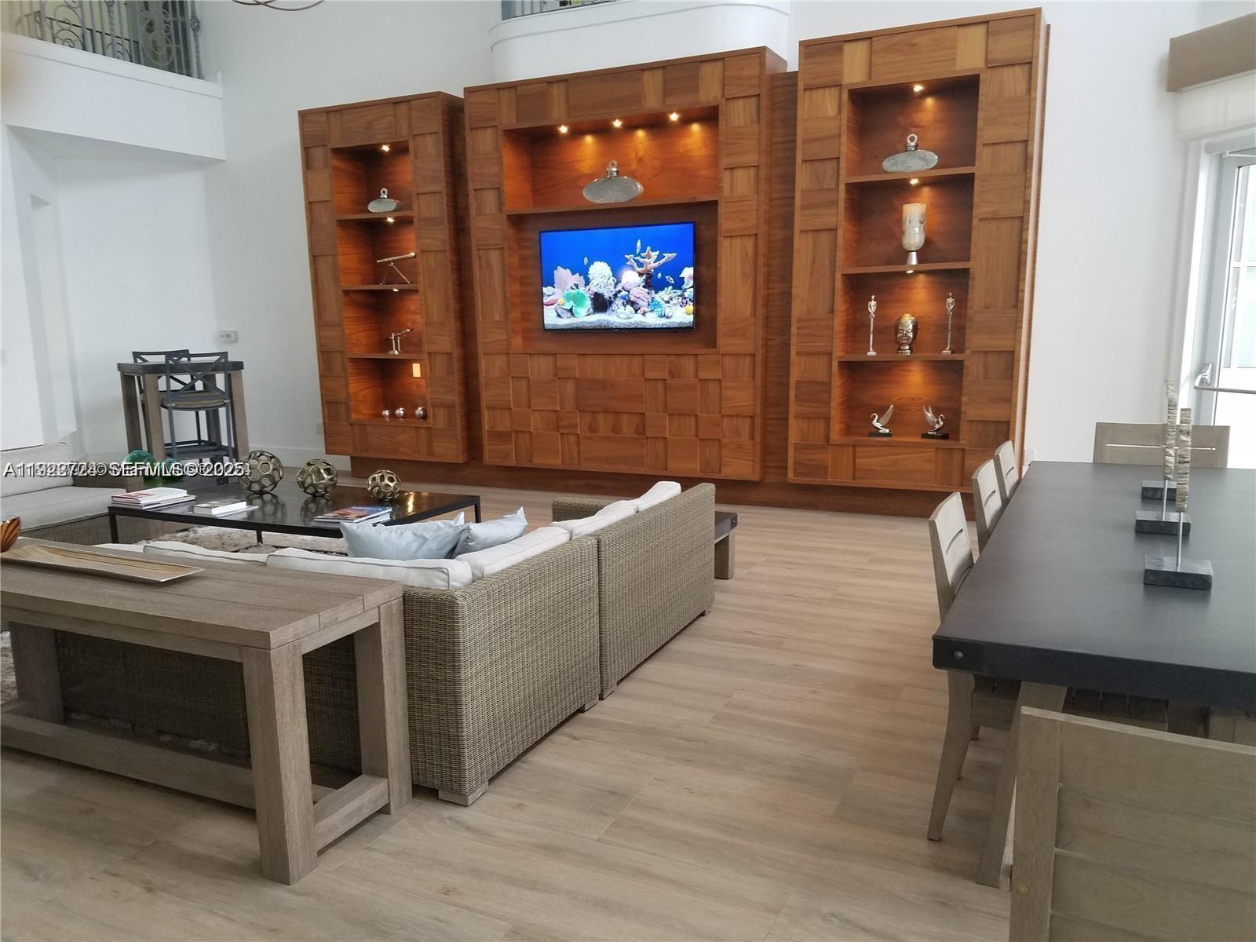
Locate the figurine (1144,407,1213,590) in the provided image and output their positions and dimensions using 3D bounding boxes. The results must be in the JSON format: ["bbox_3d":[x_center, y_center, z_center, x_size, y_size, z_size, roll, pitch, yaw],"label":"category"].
[{"bbox_3d":[1.553,0.067,2.640,0.160,0.489,0.175,4,11,27],"label":"figurine"}]

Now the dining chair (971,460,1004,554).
[{"bbox_3d":[1.566,0.475,3.354,0.605,0.950,0.455,4,11,29],"label":"dining chair"}]

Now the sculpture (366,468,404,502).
[{"bbox_3d":[-1.472,0.086,5.705,0.200,0.200,0.200,-1,9,0],"label":"sculpture"}]

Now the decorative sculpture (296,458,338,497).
[{"bbox_3d":[-1.947,0.040,5.904,0.243,0.243,0.243,4,11,27],"label":"decorative sculpture"}]

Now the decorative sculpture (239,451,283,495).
[{"bbox_3d":[-2.346,0.006,6.039,0.280,0.280,0.280,4,11,27],"label":"decorative sculpture"}]

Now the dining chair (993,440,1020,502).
[{"bbox_3d":[1.841,0.387,3.857,0.605,0.950,0.455,4,11,29],"label":"dining chair"}]

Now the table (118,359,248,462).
[{"bbox_3d":[-4.333,-0.494,9.261,0.704,1.147,0.922,8,13,44],"label":"table"}]

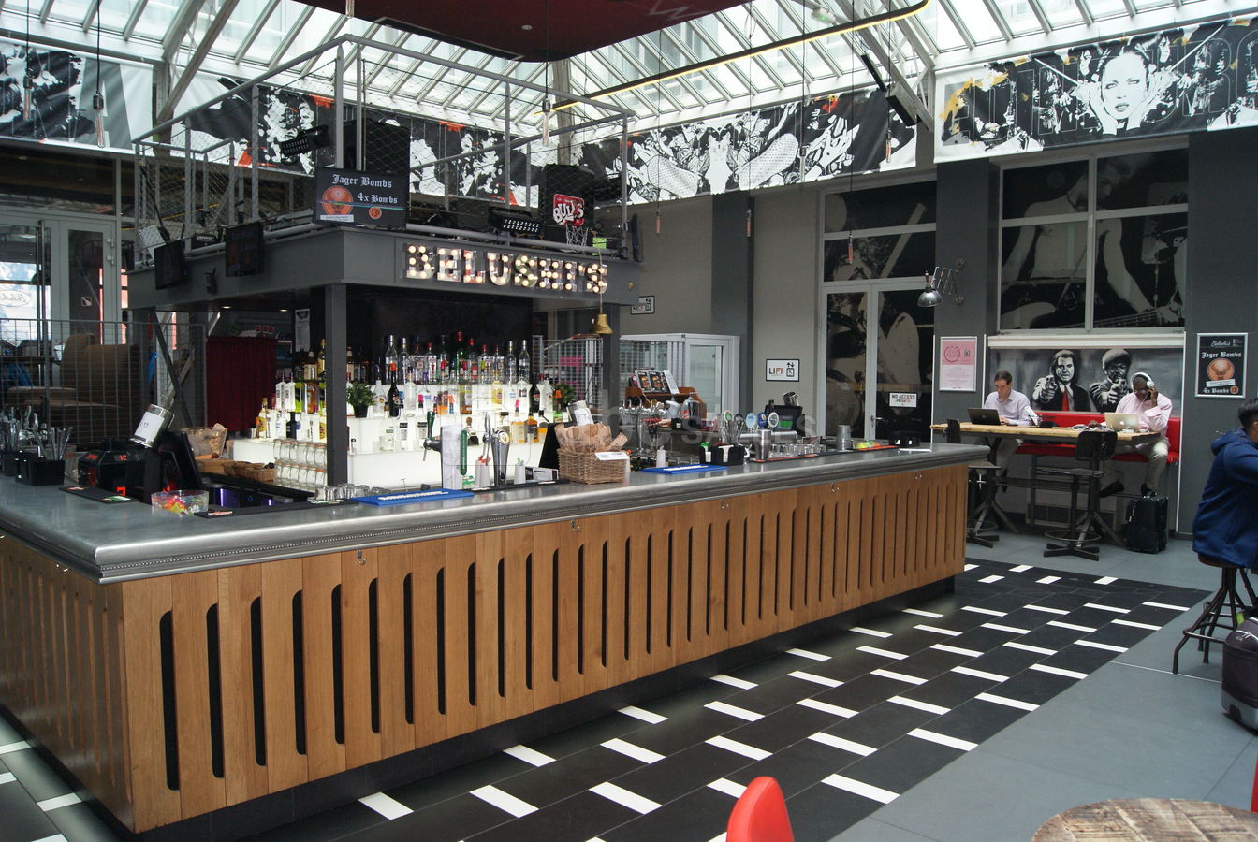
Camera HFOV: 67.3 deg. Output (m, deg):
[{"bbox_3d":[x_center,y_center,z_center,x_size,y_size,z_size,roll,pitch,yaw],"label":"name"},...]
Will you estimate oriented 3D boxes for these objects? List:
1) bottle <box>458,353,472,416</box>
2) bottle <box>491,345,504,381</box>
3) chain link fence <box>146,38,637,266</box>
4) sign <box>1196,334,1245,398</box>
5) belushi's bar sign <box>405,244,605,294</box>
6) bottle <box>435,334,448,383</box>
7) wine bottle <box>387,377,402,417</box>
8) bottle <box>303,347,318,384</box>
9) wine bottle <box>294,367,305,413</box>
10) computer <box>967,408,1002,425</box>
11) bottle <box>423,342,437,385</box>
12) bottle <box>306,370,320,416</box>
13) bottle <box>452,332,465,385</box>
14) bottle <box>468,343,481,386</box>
[{"bbox_3d":[-1.060,-0.232,6.100,0.085,0.380,0.085,1,3,0],"label":"bottle"},{"bbox_3d":[-0.891,-0.388,6.430,0.085,0.275,0.085,1,3,0],"label":"bottle"},{"bbox_3d":[-2.040,-1.728,7.360,3.600,1.120,2.350,3,4,45],"label":"chain link fence"},{"bbox_3d":[5.740,-0.538,9.150,0.440,0.630,0.025,3,4,43],"label":"sign"},{"bbox_3d":[-0.742,-0.966,6.130,0.090,0.205,1.660,3,4,45],"label":"belushi's bar sign"},{"bbox_3d":[-1.286,-0.432,6.490,0.083,0.335,0.083,0,3,0],"label":"bottle"},{"bbox_3d":[-1.521,-0.159,6.125,0.083,0.275,0.083,0,3,0],"label":"wine bottle"},{"bbox_3d":[-2.270,-0.396,6.736,0.092,0.250,0.085,3,4,45],"label":"bottle"},{"bbox_3d":[-2.007,-0.191,5.750,0.070,0.290,0.070,4,4,45],"label":"wine bottle"},{"bbox_3d":[3.956,-0.045,10.581,0.330,0.180,0.320,3,4,45],"label":"computer"},{"bbox_3d":[-1.353,-0.391,6.424,0.080,0.284,0.080,3,4,45],"label":"bottle"},{"bbox_3d":[-1.890,-0.170,5.650,0.075,0.280,0.075,4,4,45],"label":"bottle"},{"bbox_3d":[-1.186,-0.441,6.591,0.083,0.358,0.083,0,3,0],"label":"bottle"},{"bbox_3d":[-1.026,-0.376,6.280,0.080,0.295,0.080,1,3,0],"label":"bottle"}]

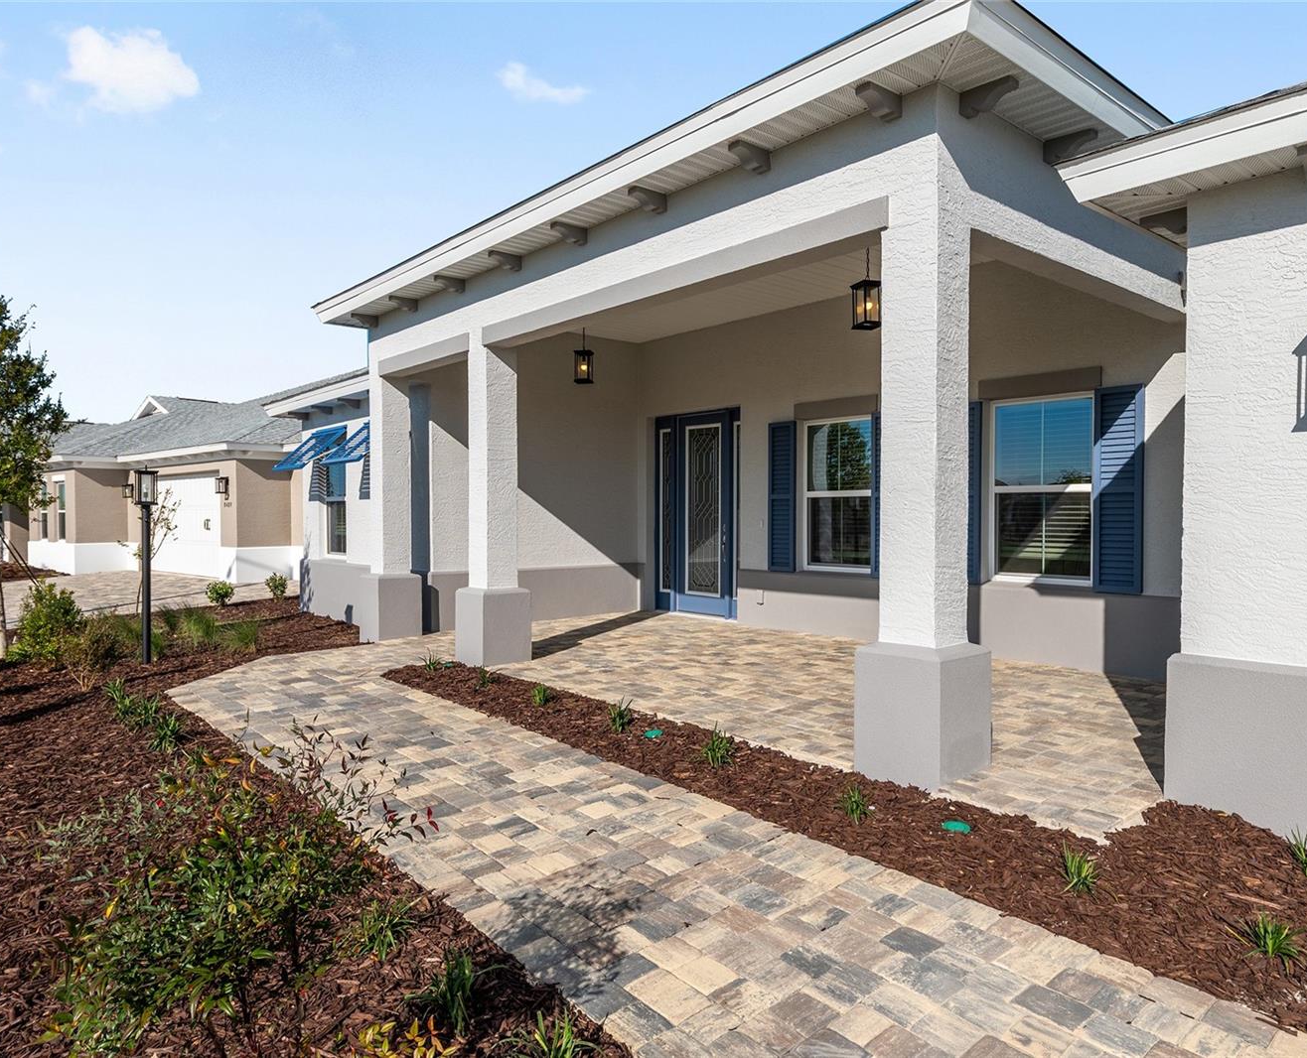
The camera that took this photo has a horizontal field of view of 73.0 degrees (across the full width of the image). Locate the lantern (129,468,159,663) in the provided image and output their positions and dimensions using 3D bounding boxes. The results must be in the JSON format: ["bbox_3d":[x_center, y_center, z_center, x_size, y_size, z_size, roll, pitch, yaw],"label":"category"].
[{"bbox_3d":[-4.661,0.331,8.120,0.190,1.820,0.190,-1,1,-40],"label":"lantern"}]

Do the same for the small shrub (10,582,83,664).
[{"bbox_3d":[-5.779,0.874,8.400,0.630,0.770,0.630,-1,1,-40],"label":"small shrub"}]

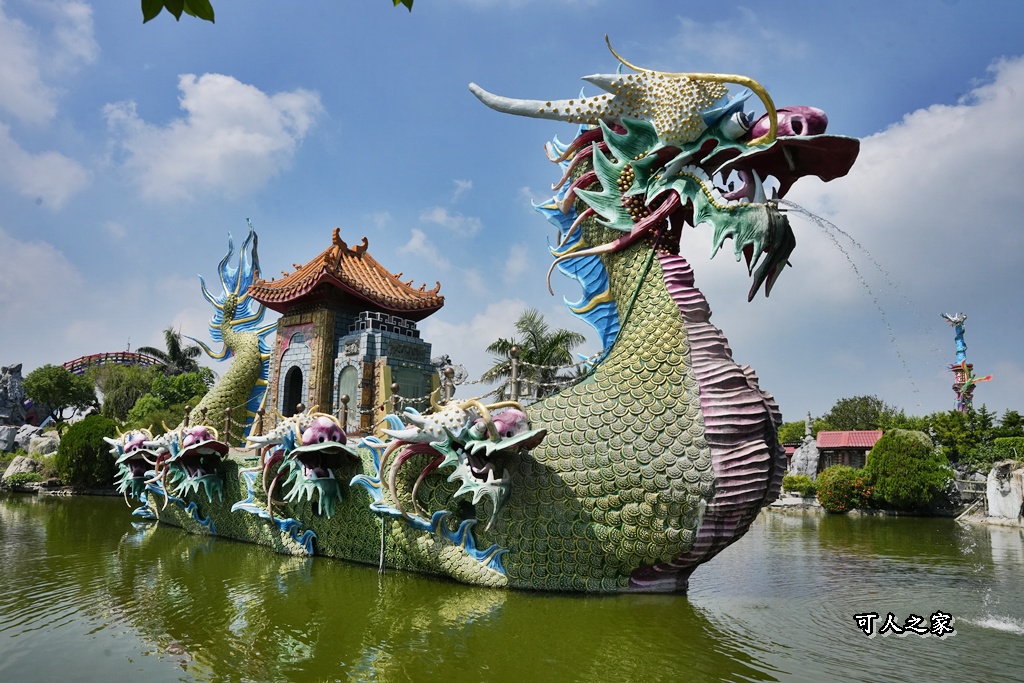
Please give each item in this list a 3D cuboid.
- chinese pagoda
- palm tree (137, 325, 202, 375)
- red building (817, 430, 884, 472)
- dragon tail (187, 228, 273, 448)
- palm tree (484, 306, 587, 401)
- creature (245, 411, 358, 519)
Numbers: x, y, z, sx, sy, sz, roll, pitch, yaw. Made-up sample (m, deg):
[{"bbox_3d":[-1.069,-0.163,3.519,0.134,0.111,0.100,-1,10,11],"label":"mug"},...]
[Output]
[{"bbox_3d":[-4.350,-0.060,18.725,4.200,5.600,4.000,-7,-12,37],"label":"chinese pagoda"},{"bbox_3d":[-25.348,4.453,51.990,4.700,11.300,4.700,5,-11,-26],"label":"palm tree"},{"bbox_3d":[16.800,5.918,35.511,3.400,2.884,2.600,-4,-11,25],"label":"red building"},{"bbox_3d":[-8.550,0.057,21.799,2.500,6.900,1.600,-7,-12,37],"label":"dragon tail"},{"bbox_3d":[1.247,2.996,39.051,5.600,9.832,5.600,0,-10,0],"label":"palm tree"},{"bbox_3d":[-4.304,2.539,14.682,1.600,2.150,2.100,9,-13,-42],"label":"creature"}]

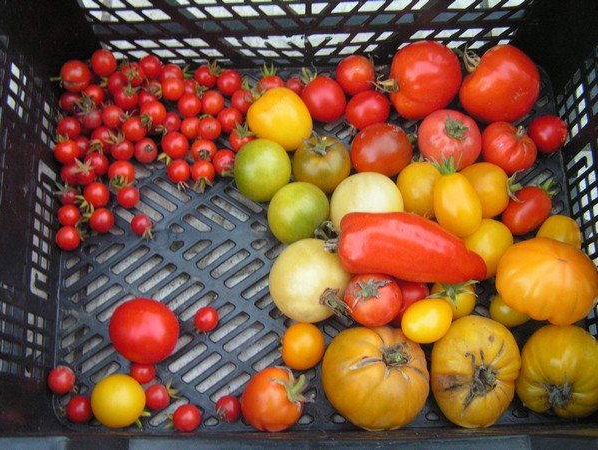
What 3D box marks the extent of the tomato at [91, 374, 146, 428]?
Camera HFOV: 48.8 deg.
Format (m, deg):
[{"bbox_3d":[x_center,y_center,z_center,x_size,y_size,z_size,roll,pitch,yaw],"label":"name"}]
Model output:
[{"bbox_3d":[-0.162,0.159,0.594,0.049,0.046,0.049,-1,75,-1],"label":"tomato"}]

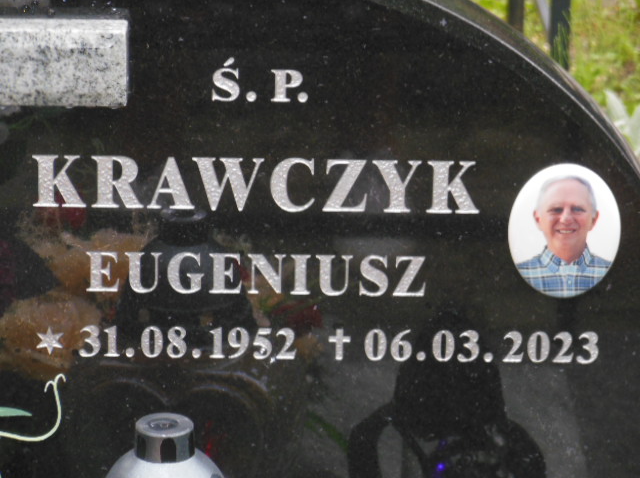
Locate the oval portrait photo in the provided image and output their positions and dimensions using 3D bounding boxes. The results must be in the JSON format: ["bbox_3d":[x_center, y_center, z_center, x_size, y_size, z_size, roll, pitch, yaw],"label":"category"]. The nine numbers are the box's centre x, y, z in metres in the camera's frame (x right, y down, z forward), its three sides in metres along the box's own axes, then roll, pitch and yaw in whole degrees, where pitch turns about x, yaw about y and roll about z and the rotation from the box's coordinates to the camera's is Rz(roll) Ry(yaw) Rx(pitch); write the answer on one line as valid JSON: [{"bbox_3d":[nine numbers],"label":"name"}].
[{"bbox_3d":[0.202,-0.007,2.550,0.093,0.120,0.010,1,22,-1],"label":"oval portrait photo"}]

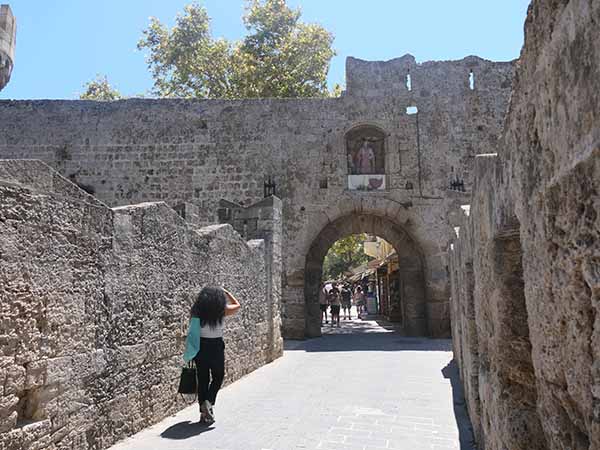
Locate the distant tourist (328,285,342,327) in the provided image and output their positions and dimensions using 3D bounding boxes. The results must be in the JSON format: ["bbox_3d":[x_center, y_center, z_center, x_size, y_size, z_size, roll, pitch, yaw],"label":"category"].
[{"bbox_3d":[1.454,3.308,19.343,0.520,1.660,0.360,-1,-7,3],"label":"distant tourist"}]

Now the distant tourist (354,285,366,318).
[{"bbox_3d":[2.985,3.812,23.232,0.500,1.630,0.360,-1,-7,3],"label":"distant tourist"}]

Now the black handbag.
[{"bbox_3d":[-1.399,1.930,5.846,0.220,0.450,0.130,-1,-7,8],"label":"black handbag"}]

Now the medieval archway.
[{"bbox_3d":[2.064,1.660,15.090,3.750,3.900,1.200,0,-7,0],"label":"medieval archway"}]

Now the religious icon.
[{"bbox_3d":[2.121,-2.253,15.390,0.650,1.150,0.200,0,-7,0],"label":"religious icon"}]

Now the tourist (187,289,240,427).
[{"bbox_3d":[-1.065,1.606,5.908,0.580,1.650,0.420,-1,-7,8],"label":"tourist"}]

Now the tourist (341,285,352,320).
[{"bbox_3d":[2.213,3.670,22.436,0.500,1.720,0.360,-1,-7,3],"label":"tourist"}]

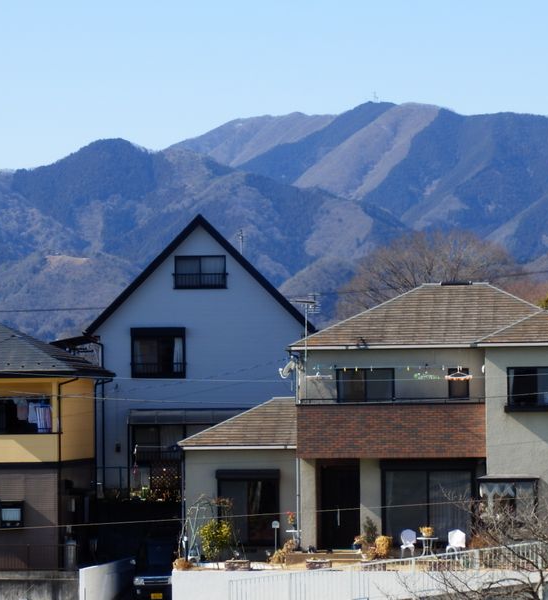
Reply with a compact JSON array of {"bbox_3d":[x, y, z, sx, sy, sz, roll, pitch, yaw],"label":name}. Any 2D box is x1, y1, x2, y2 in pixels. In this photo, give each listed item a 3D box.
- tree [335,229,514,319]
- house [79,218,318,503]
[{"bbox_3d":[9.000,0.750,190.000,10.800,9.800,10.500,-1,0,0],"label":"tree"},{"bbox_3d":[-2.420,1.800,105.000,7.400,9.050,9.300,-1,0,-1],"label":"house"}]

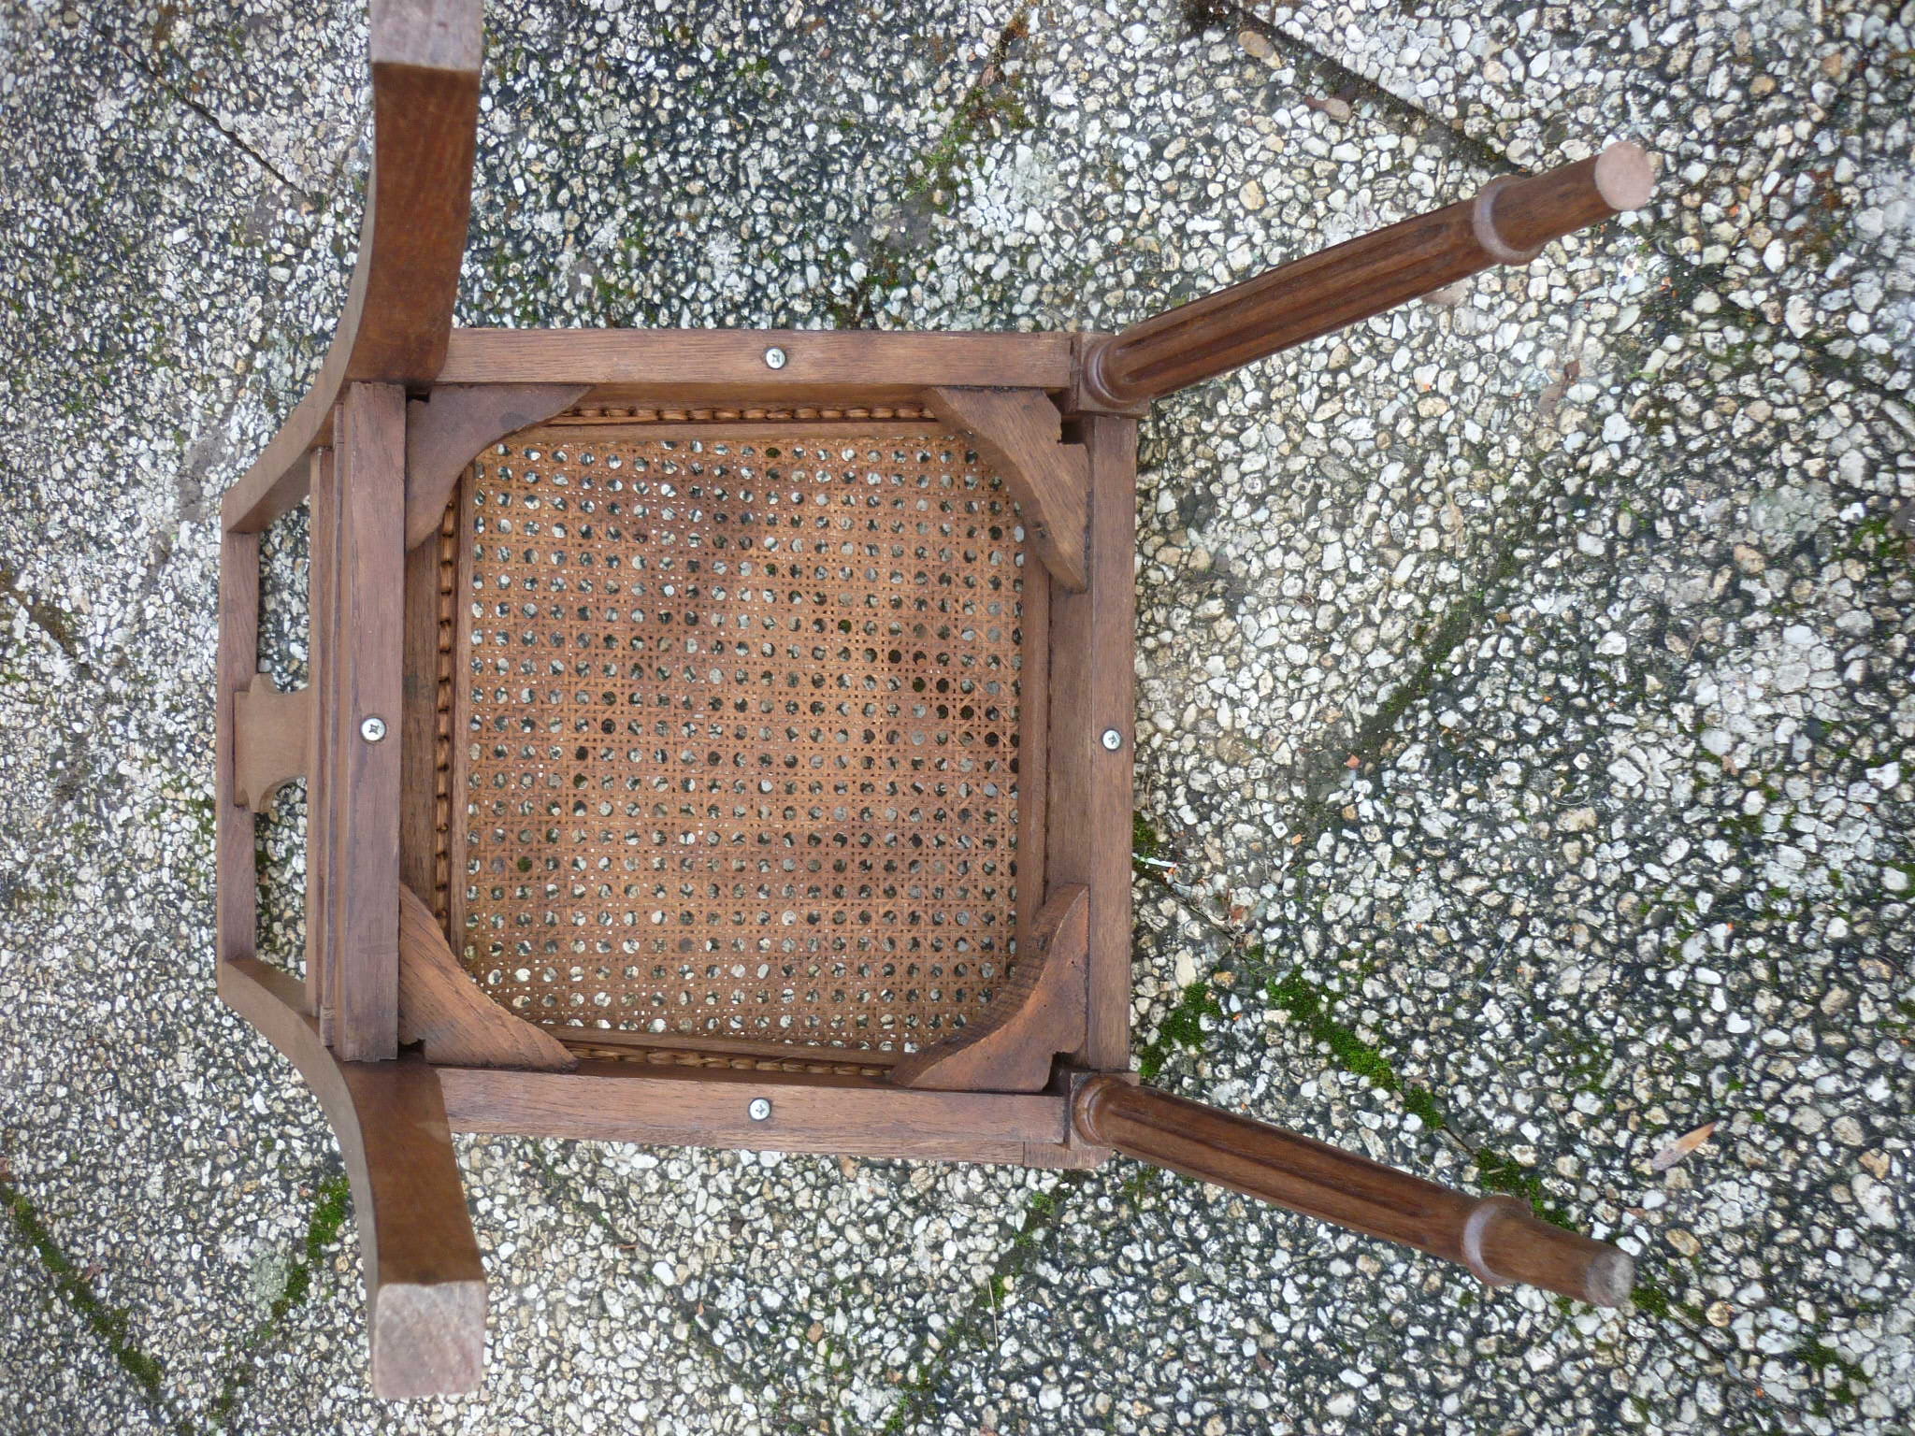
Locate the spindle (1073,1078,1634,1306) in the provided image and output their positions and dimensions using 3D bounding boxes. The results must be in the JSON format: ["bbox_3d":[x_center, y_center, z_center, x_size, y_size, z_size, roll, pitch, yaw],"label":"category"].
[{"bbox_3d":[0.157,0.207,0.820,0.361,0.038,0.038,176,94,-64],"label":"spindle"}]

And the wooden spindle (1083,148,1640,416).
[{"bbox_3d":[0.162,-0.190,0.820,0.361,0.038,0.038,-4,86,64],"label":"wooden spindle"}]

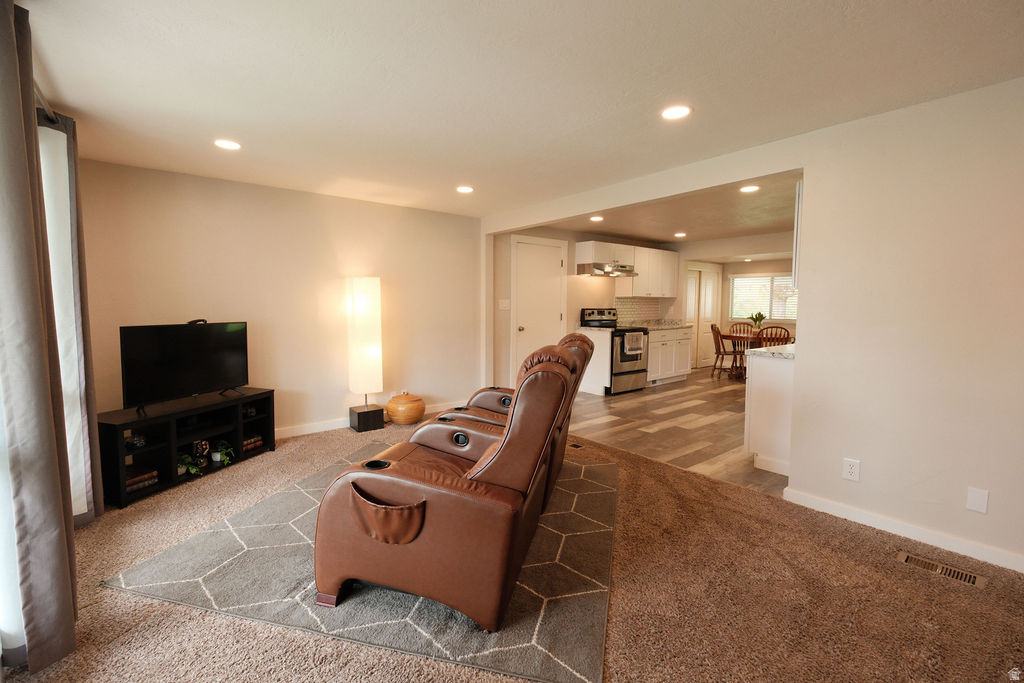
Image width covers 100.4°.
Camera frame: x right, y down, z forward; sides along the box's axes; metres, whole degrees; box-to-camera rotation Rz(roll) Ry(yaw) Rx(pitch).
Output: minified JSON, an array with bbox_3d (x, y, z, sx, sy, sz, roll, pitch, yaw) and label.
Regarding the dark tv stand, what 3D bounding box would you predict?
[{"bbox_3d":[-2.372,0.711,3.162,0.395,0.525,1.100,2,5,20],"label":"dark tv stand"}]

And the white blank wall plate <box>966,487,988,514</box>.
[{"bbox_3d":[2.278,0.778,2.089,0.008,0.116,0.070,-5,7,-40],"label":"white blank wall plate"}]

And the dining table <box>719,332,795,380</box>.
[{"bbox_3d":[3.955,0.292,6.846,1.000,0.760,1.130,-4,6,-38],"label":"dining table"}]

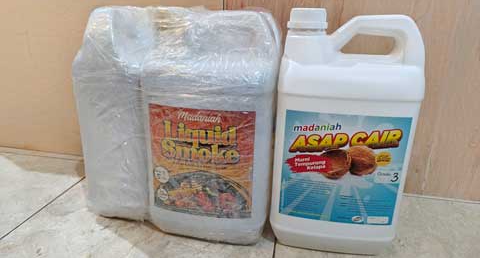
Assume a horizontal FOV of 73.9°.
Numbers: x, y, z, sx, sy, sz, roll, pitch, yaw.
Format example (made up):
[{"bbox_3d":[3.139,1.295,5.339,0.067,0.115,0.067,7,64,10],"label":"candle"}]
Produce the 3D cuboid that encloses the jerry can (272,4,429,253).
[{"bbox_3d":[0.141,0.001,0.460,0.175,0.326,0.133,4,19,8],"label":"jerry can"}]

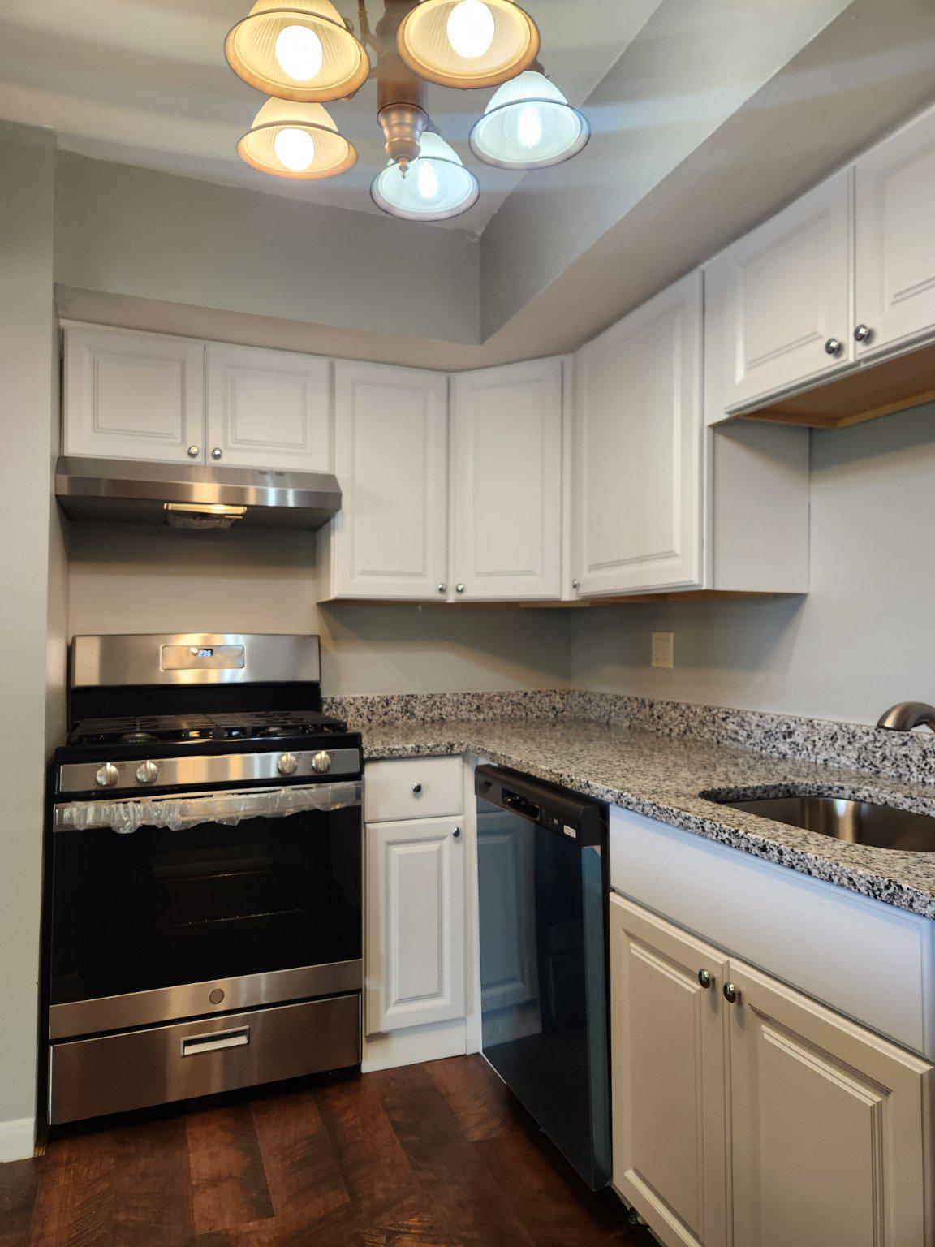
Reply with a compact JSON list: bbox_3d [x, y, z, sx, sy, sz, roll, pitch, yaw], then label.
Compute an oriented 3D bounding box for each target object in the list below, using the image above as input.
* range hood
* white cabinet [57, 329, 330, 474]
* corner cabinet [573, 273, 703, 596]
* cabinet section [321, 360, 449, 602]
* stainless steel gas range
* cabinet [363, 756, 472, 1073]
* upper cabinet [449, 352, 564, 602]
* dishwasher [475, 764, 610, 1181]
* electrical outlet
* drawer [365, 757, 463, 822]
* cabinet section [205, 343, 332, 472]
[{"bbox_3d":[-0.807,-0.394,2.522,0.758,0.129,0.456,0,-1,-21],"label":"range hood"},{"bbox_3d":[-0.826,-0.648,2.594,0.762,0.378,0.315,0,-1,-21],"label":"white cabinet"},{"bbox_3d":[0.579,-0.459,2.293,0.305,0.765,0.630,0,-1,-21],"label":"corner cabinet"},{"bbox_3d":[-0.300,-0.456,2.846,0.382,0.766,0.318,0,-1,-21],"label":"cabinet section"},{"bbox_3d":[-0.749,0.645,2.394,0.759,1.219,0.665,0,-1,-21],"label":"stainless steel gas range"},{"bbox_3d":[-0.249,0.817,2.630,0.340,0.878,0.615,0,-1,-21],"label":"cabinet"},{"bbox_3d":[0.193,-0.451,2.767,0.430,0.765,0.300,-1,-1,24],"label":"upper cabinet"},{"bbox_3d":[0.431,0.775,2.055,0.625,0.800,0.603,0,-1,-21],"label":"dishwasher"},{"bbox_3d":[0.618,0.085,2.628,0.012,0.111,0.116,0,-1,-21],"label":"electrical outlet"},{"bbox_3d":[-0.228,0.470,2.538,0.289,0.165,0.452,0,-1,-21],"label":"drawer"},{"bbox_3d":[-0.661,-0.654,2.709,0.393,0.372,0.318,0,-1,-21],"label":"cabinet section"}]

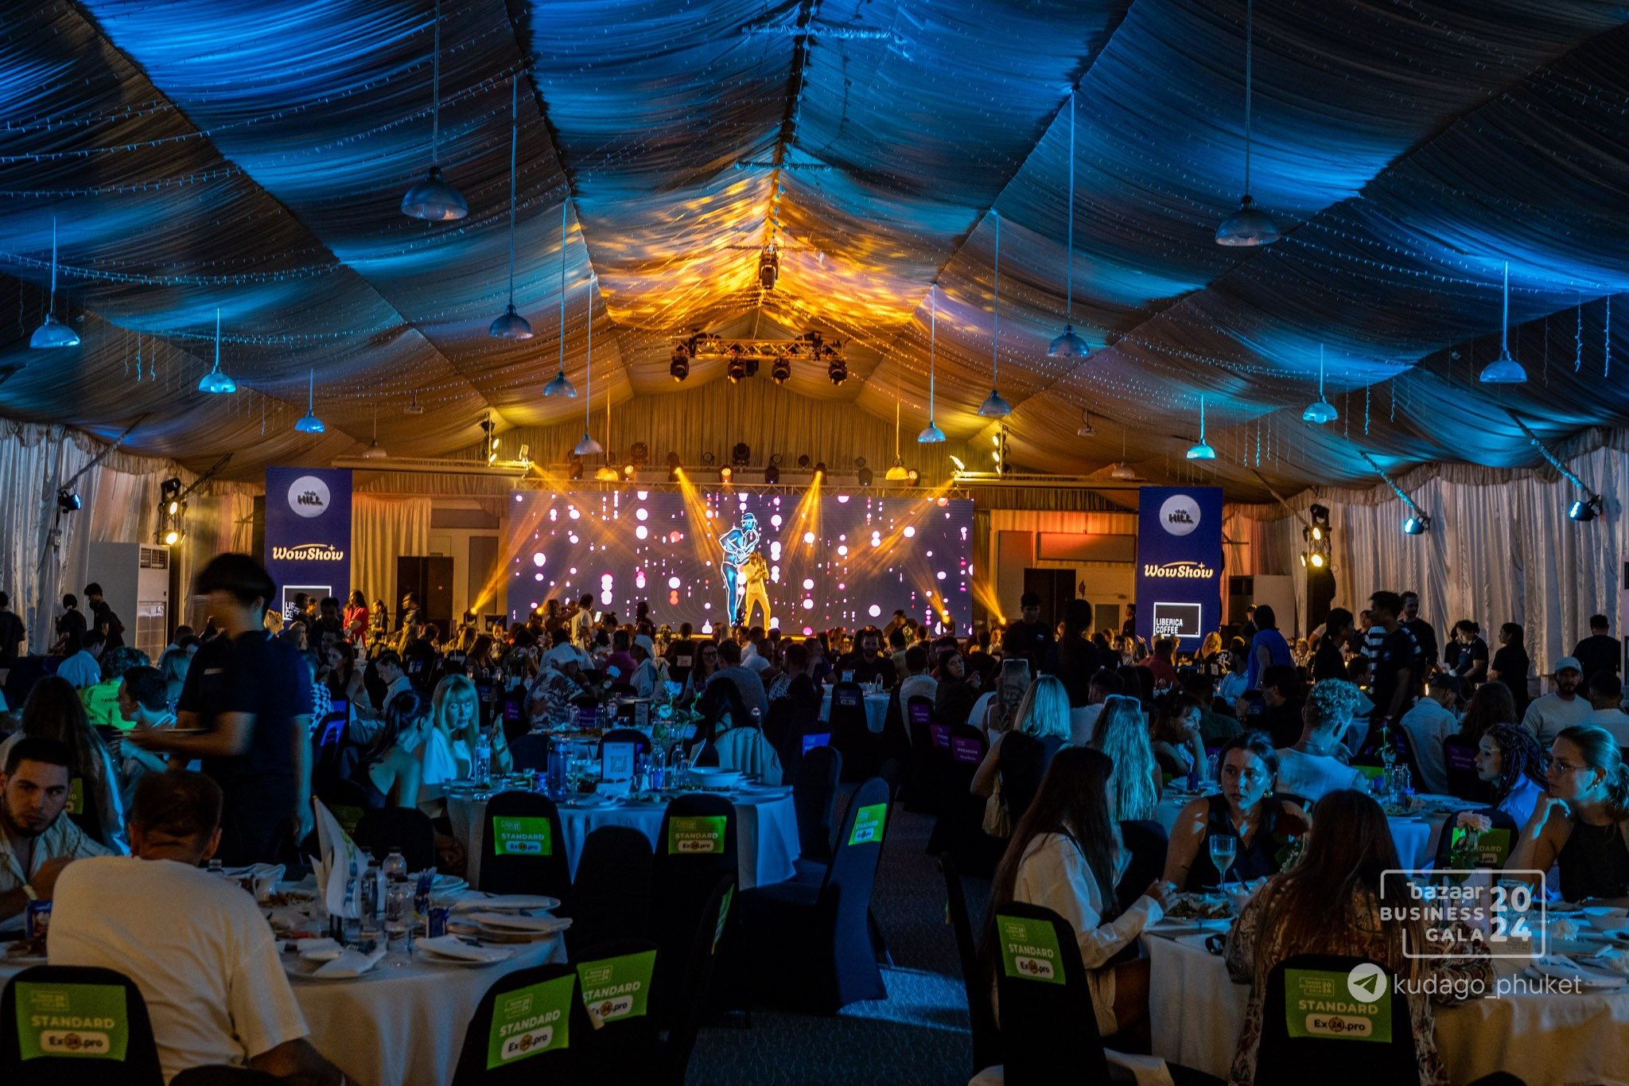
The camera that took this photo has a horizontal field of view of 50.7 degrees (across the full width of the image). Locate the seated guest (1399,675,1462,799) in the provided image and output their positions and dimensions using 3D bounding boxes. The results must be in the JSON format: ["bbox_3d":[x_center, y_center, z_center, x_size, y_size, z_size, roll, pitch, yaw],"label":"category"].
[{"bbox_3d":[3.392,1.355,9.371,0.500,1.260,0.660,-1,-2,45],"label":"seated guest"}]

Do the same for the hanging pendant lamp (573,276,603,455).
[{"bbox_3d":[-3.381,-2.676,25.905,0.415,2.705,0.415,1,-2,0],"label":"hanging pendant lamp"}]

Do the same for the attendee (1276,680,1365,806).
[{"bbox_3d":[2.210,1.248,7.378,0.500,1.310,0.640,0,-2,38],"label":"attendee"}]

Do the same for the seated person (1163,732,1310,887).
[{"bbox_3d":[1.285,1.203,5.220,0.480,1.230,0.620,1,-2,-10],"label":"seated person"}]

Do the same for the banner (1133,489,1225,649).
[{"bbox_3d":[6.628,0.485,31.200,1.530,3.020,0.150,0,-2,17],"label":"banner"}]

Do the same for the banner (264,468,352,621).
[{"bbox_3d":[-8.974,0.147,30.500,1.480,2.950,0.120,2,-2,-11],"label":"banner"}]

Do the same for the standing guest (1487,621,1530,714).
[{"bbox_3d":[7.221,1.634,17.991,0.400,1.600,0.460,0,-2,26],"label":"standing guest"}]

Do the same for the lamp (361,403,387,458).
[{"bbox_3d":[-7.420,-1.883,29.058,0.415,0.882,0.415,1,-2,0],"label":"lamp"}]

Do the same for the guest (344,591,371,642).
[{"bbox_3d":[-7.451,1.576,28.000,0.440,1.570,0.340,0,-2,23],"label":"guest"}]

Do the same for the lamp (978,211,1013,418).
[{"bbox_3d":[2.259,-2.841,21.374,0.415,2.580,0.415,1,-2,0],"label":"lamp"}]

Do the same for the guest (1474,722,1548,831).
[{"bbox_3d":[2.659,1.272,6.550,0.750,1.230,0.500,0,-2,28],"label":"guest"}]

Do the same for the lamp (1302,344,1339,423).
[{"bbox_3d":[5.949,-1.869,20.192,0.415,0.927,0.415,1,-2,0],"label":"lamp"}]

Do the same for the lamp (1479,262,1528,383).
[{"bbox_3d":[6.870,-2.187,17.100,0.435,1.200,0.435,1,-2,-3],"label":"lamp"}]

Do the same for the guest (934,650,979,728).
[{"bbox_3d":[1.119,1.418,12.608,0.550,1.250,0.460,1,-2,-6],"label":"guest"}]

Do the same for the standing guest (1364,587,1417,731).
[{"bbox_3d":[4.153,1.225,12.400,0.320,1.730,0.460,2,-2,-30],"label":"standing guest"}]

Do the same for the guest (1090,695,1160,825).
[{"bbox_3d":[1.278,1.244,6.950,0.460,1.260,0.600,0,-2,35],"label":"guest"}]

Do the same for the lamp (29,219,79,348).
[{"bbox_3d":[-7.157,-2.450,16.200,0.435,1.220,0.435,1,-2,-3],"label":"lamp"}]

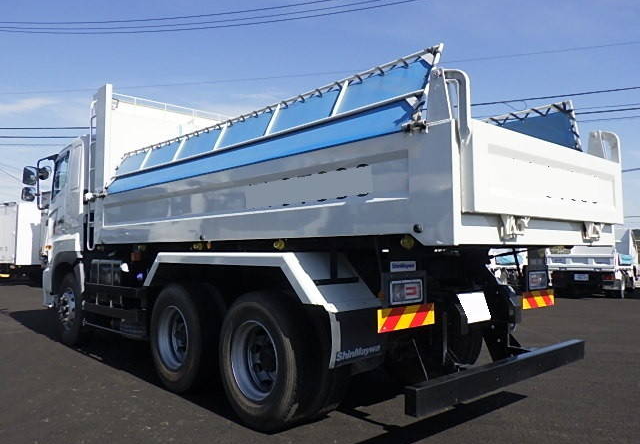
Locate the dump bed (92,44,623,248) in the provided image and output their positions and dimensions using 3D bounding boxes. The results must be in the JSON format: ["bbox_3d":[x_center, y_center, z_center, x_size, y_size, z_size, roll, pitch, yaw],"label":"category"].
[{"bbox_3d":[-0.235,-0.754,5.438,2.287,2.050,5.470,3,-4,-42],"label":"dump bed"}]

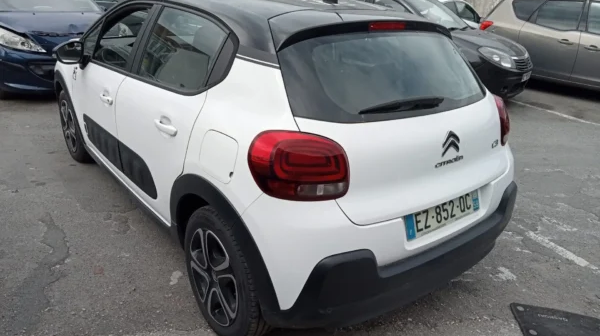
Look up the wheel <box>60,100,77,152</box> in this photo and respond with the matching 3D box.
[{"bbox_3d":[-1.888,-0.343,4.091,0.140,0.450,0.450,-14,28,-35],"label":"wheel"}]

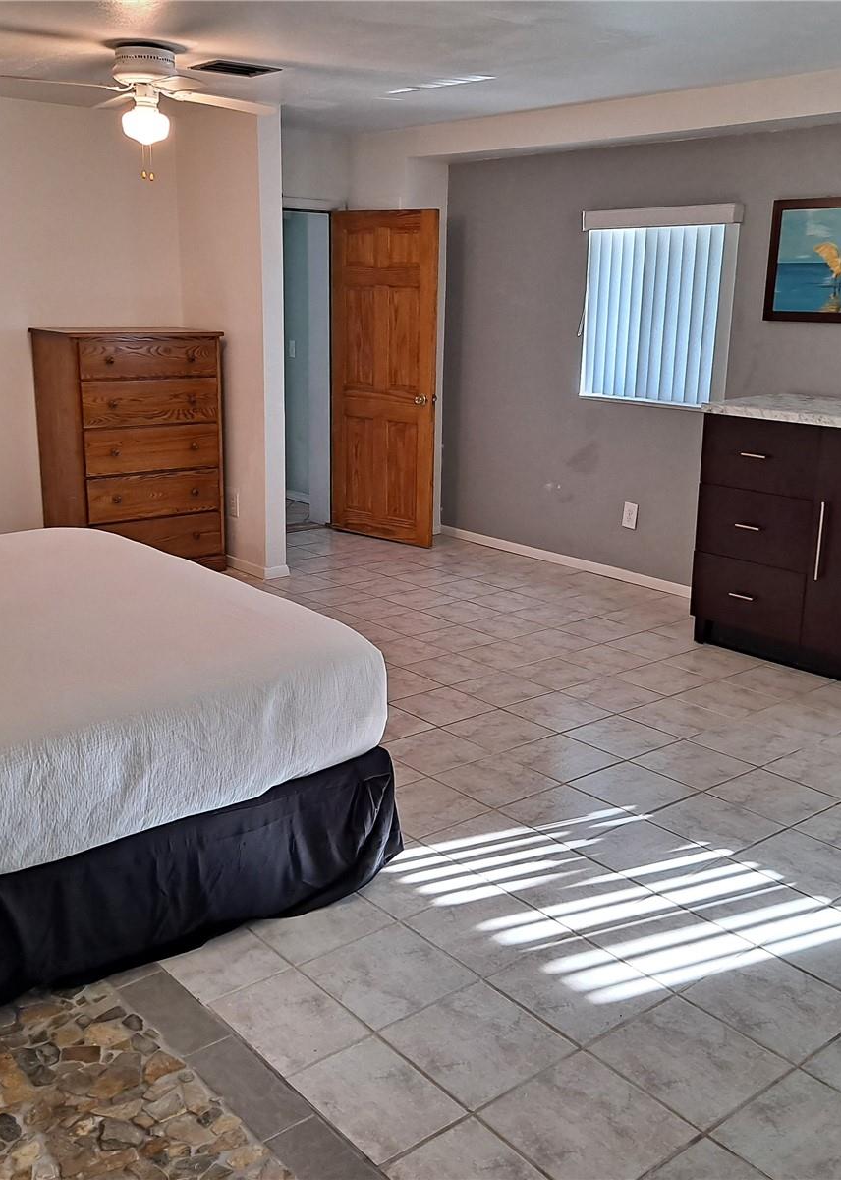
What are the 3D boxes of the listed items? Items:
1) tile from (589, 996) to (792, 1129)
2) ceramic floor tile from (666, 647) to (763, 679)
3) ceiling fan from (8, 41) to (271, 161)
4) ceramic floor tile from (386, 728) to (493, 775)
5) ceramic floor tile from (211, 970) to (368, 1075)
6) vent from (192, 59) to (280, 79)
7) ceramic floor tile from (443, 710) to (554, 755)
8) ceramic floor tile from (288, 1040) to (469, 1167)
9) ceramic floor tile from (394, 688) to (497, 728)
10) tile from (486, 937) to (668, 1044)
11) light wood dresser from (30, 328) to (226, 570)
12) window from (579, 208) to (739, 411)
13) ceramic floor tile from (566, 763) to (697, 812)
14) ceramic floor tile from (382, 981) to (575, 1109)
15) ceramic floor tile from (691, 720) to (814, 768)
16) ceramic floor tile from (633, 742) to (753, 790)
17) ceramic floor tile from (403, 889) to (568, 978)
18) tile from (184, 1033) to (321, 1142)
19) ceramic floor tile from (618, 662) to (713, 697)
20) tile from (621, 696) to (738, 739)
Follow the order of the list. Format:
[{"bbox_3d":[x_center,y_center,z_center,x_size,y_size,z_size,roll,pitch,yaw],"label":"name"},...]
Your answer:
[{"bbox_3d":[0.580,1.010,2.445,0.312,0.010,0.312,-11,19,-38],"label":"tile"},{"bbox_3d":[1.289,0.334,5.036,0.312,0.010,0.312,-11,19,-38],"label":"ceramic floor tile"},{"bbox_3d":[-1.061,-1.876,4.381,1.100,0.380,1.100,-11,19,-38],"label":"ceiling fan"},{"bbox_3d":[0.049,0.562,3.929,0.305,0.010,0.305,-11,19,-39],"label":"ceramic floor tile"},{"bbox_3d":[-0.285,0.933,2.460,0.226,0.010,0.305,-11,19,-38],"label":"ceramic floor tile"},{"bbox_3d":[-0.776,-2.176,4.773,0.305,0.020,0.255,-11,19,-38],"label":"vent"},{"bbox_3d":[0.287,0.511,4.092,0.305,0.010,0.305,-11,19,-38],"label":"ceramic floor tile"},{"bbox_3d":[-0.087,0.998,2.230,0.226,0.010,0.305,-11,19,-38],"label":"ceramic floor tile"},{"bbox_3d":[0.088,0.456,4.457,0.314,0.010,0.314,-11,19,-38],"label":"ceramic floor tile"},{"bbox_3d":[0.375,0.942,2.684,0.312,0.010,0.312,-11,19,-38],"label":"tile"},{"bbox_3d":[-1.554,-0.728,6.190,0.840,1.315,0.490,-10,19,-37],"label":"light wood dresser"},{"bbox_3d":[1.214,-1.488,5.986,0.100,0.989,0.963,-11,19,-38],"label":"window"},{"bbox_3d":[0.703,0.658,3.744,0.314,0.010,0.314,-11,19,-38],"label":"ceramic floor tile"},{"bbox_3d":[0.122,0.957,2.398,0.305,0.010,0.305,-11,19,-38],"label":"ceramic floor tile"},{"bbox_3d":[1.204,0.565,4.159,0.312,0.010,0.312,-11,19,-38],"label":"ceramic floor tile"},{"bbox_3d":[0.950,0.611,3.944,0.314,0.010,0.314,-11,19,-38],"label":"ceramic floor tile"},{"bbox_3d":[0.169,0.851,2.845,0.305,0.010,0.305,-11,19,-39],"label":"ceramic floor tile"},{"bbox_3d":[-0.347,1.003,2.288,0.109,0.010,0.303,-11,19,-38],"label":"tile"},{"bbox_3d":[1.021,0.376,4.743,0.306,0.010,0.306,-11,19,-38],"label":"ceramic floor tile"},{"bbox_3d":[0.999,0.498,4.398,0.312,0.010,0.312,-11,19,-38],"label":"tile"}]

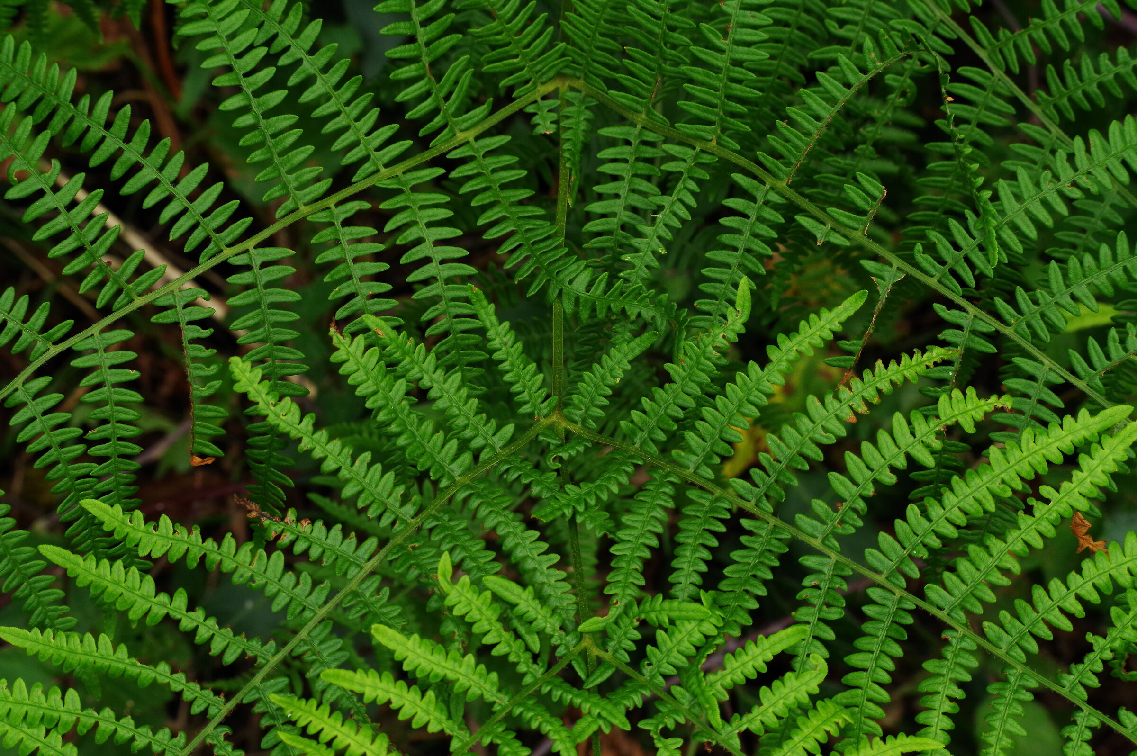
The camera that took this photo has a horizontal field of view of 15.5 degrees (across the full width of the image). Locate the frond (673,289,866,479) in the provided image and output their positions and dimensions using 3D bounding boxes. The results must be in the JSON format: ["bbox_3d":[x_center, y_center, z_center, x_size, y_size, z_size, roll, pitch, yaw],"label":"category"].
[{"bbox_3d":[0.060,0.001,1.198,0.017,0.020,0.073,45,94,10],"label":"frond"}]

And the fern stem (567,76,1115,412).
[{"bbox_3d":[0.082,-0.044,1.250,0.196,0.014,0.011,32,78,12],"label":"fern stem"}]

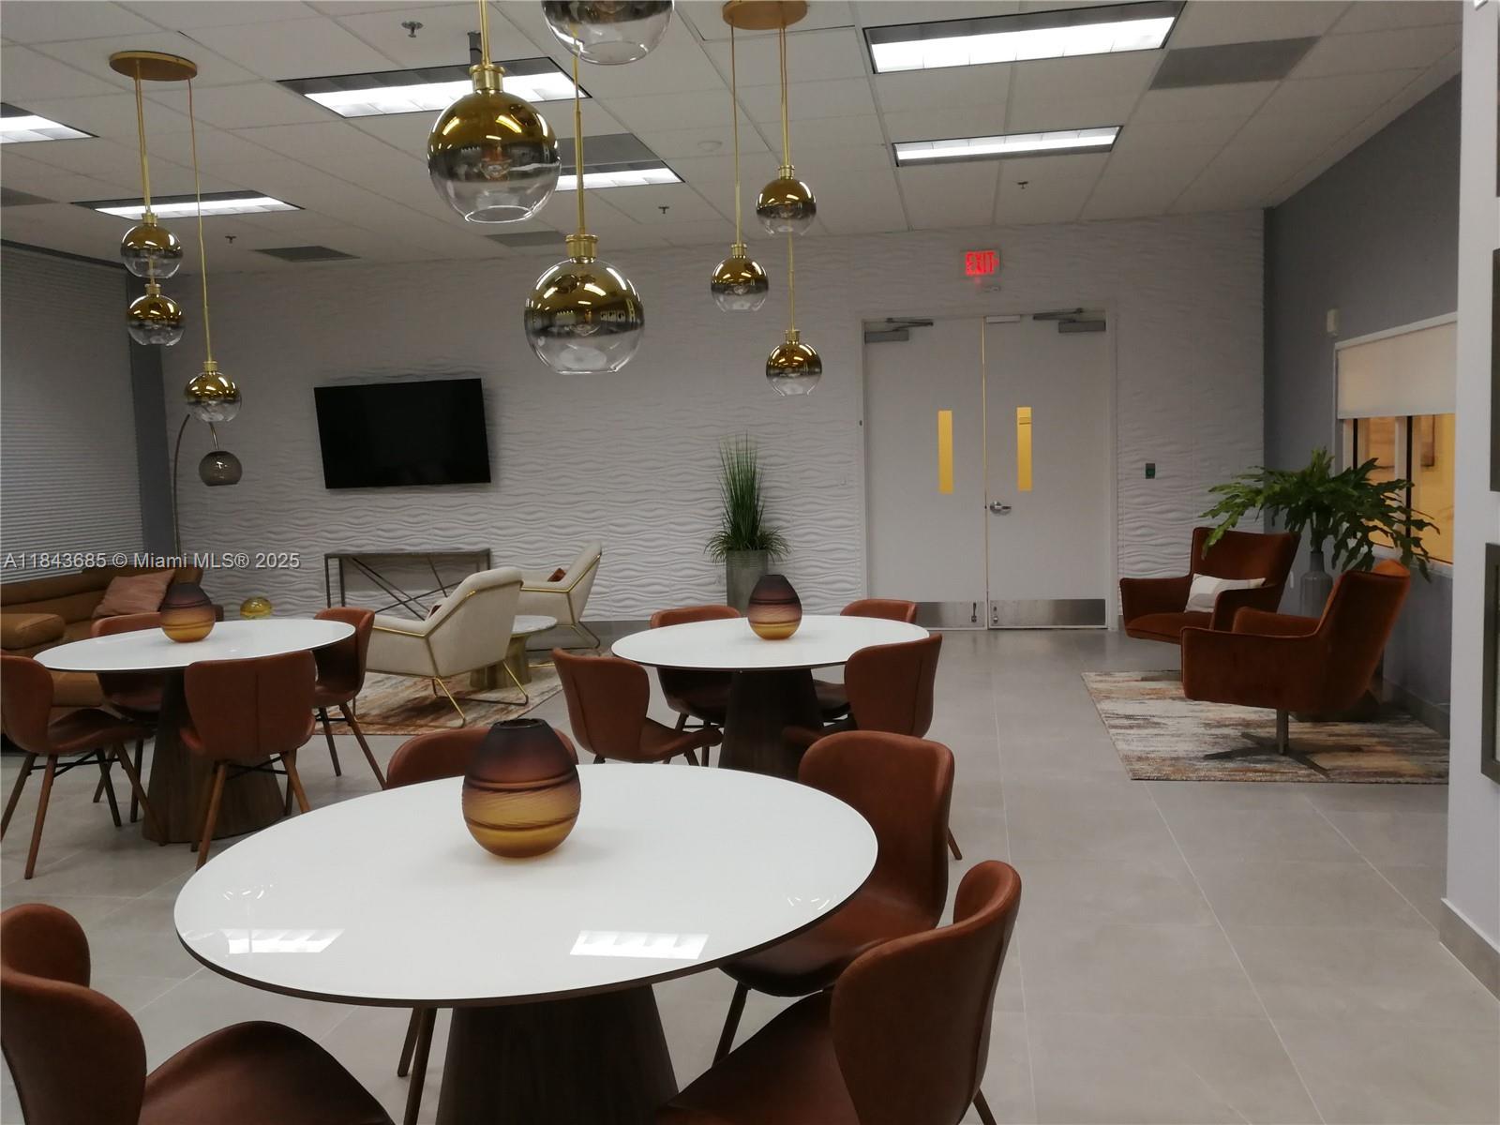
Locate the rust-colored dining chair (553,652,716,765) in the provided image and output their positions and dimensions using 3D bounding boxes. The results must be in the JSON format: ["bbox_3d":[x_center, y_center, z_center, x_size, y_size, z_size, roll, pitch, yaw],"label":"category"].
[{"bbox_3d":[-0.344,0.686,3.985,0.480,0.800,0.540,3,7,42],"label":"rust-colored dining chair"}]

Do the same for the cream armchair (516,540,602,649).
[{"bbox_3d":[-1.471,0.294,8.639,0.790,0.830,0.710,-2,5,-5],"label":"cream armchair"}]

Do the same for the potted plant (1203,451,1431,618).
[{"bbox_3d":[2.885,-0.126,6.016,1.050,0.930,0.950,-1,6,11],"label":"potted plant"}]

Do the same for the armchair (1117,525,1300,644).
[{"bbox_3d":[2.798,0.263,7.163,0.770,0.870,0.770,-5,6,-30],"label":"armchair"}]

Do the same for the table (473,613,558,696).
[{"bbox_3d":[-1.650,0.608,7.703,0.780,0.390,0.780,-2,5,0],"label":"table"}]

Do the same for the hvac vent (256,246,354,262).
[{"bbox_3d":[-3.473,-2.426,9.183,0.590,0.030,0.590,-1,6,11],"label":"hvac vent"}]

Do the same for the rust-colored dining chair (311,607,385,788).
[{"bbox_3d":[-1.949,0.632,5.214,0.480,0.820,0.540,3,7,42],"label":"rust-colored dining chair"}]

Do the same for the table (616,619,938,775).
[{"bbox_3d":[0.096,0.664,4.430,1.180,0.760,1.180,-2,5,0],"label":"table"}]

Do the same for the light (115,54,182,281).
[{"bbox_3d":[-2.417,-1.571,4.675,0.225,0.860,0.225,-1,6,11],"label":"light"}]

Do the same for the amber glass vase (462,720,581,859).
[{"bbox_3d":[-0.410,0.396,2.099,0.212,0.235,0.212,-2,5,0],"label":"amber glass vase"}]

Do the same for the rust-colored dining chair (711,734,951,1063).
[{"bbox_3d":[0.163,0.808,2.505,0.540,0.820,0.480,-7,7,-42],"label":"rust-colored dining chair"}]

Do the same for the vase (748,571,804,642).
[{"bbox_3d":[0.092,0.163,4.465,0.205,0.245,0.205,-1,6,11],"label":"vase"}]

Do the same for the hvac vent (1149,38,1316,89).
[{"bbox_3d":[2.155,-2.234,5.245,0.600,0.030,0.590,-1,6,11],"label":"hvac vent"}]

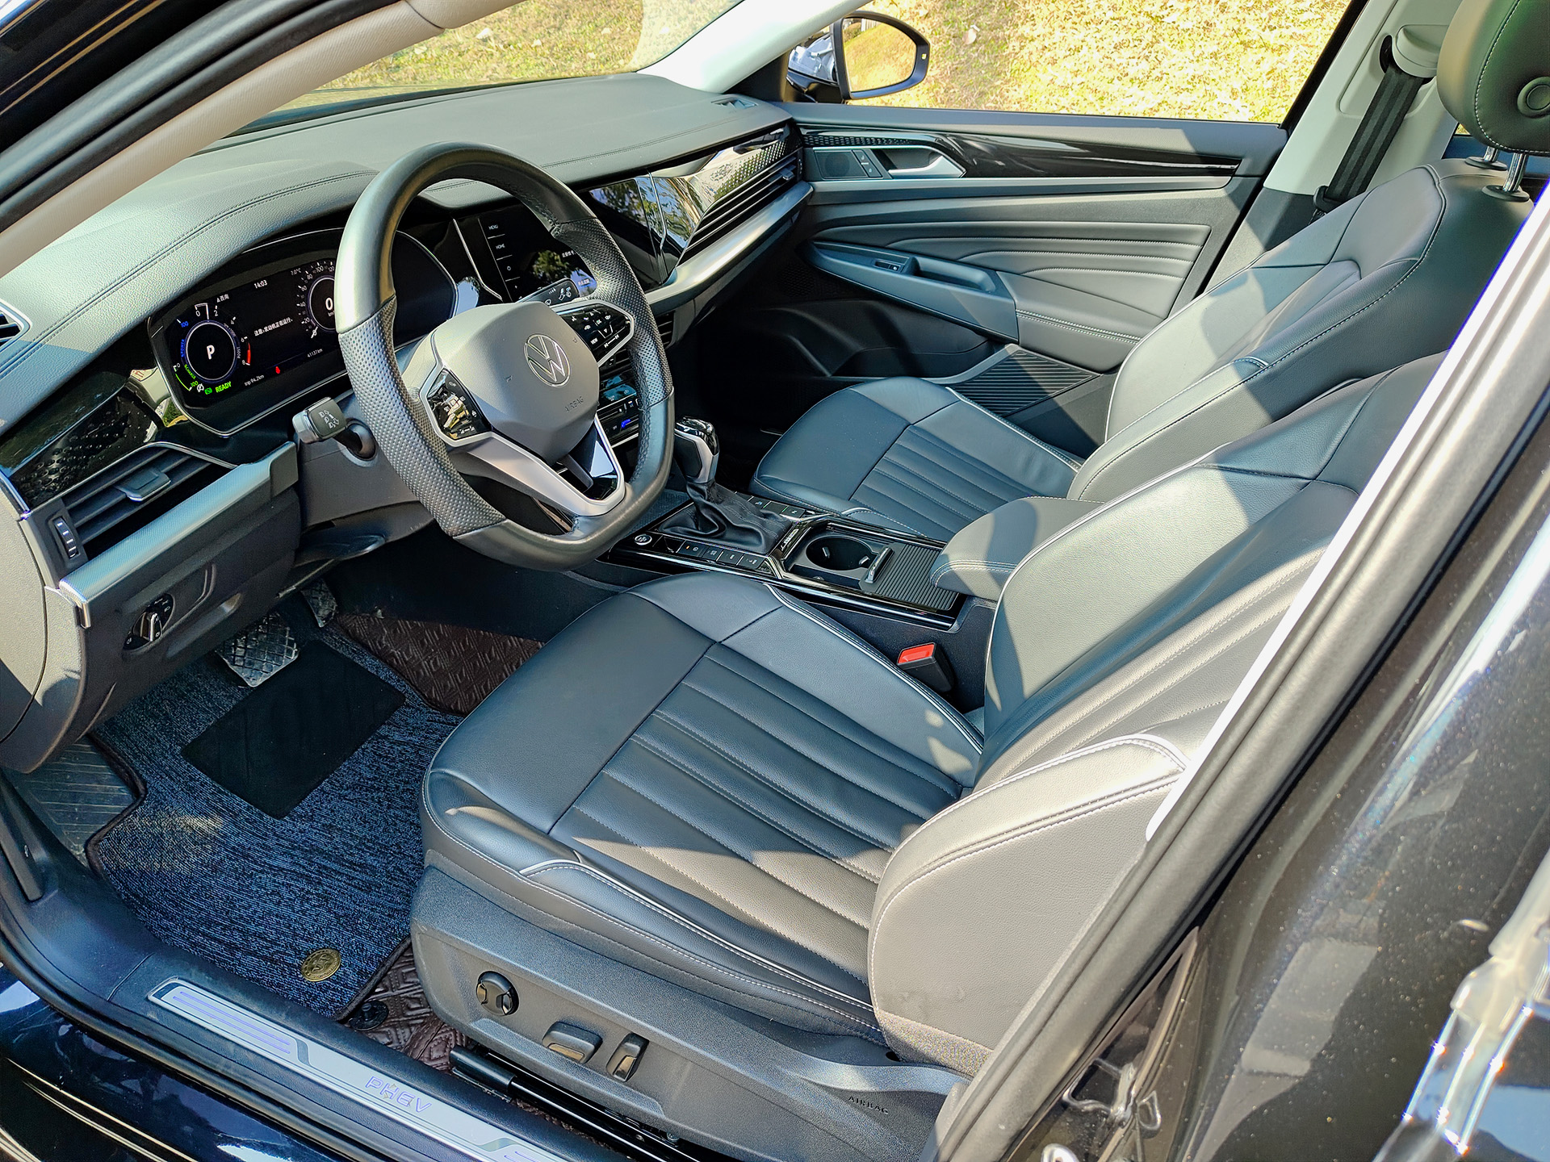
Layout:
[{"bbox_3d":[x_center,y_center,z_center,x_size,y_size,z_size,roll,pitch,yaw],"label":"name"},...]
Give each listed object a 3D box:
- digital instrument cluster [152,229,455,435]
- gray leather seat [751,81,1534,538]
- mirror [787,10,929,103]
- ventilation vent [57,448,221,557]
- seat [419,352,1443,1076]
[{"bbox_3d":[-0.434,-0.267,1.033,0.050,0.127,0.315,-4,28,32],"label":"digital instrument cluster"},{"bbox_3d":[0.454,-0.283,1.493,0.950,0.910,0.530,13,36,23],"label":"gray leather seat"},{"bbox_3d":[0.153,-0.959,1.977,0.150,0.155,0.215,24,41,34],"label":"mirror"},{"bbox_3d":[-0.522,-0.075,0.878,0.045,0.064,0.158,4,32,28],"label":"ventilation vent"},{"bbox_3d":[0.133,0.084,0.943,0.950,0.910,0.530,13,36,23],"label":"seat"}]

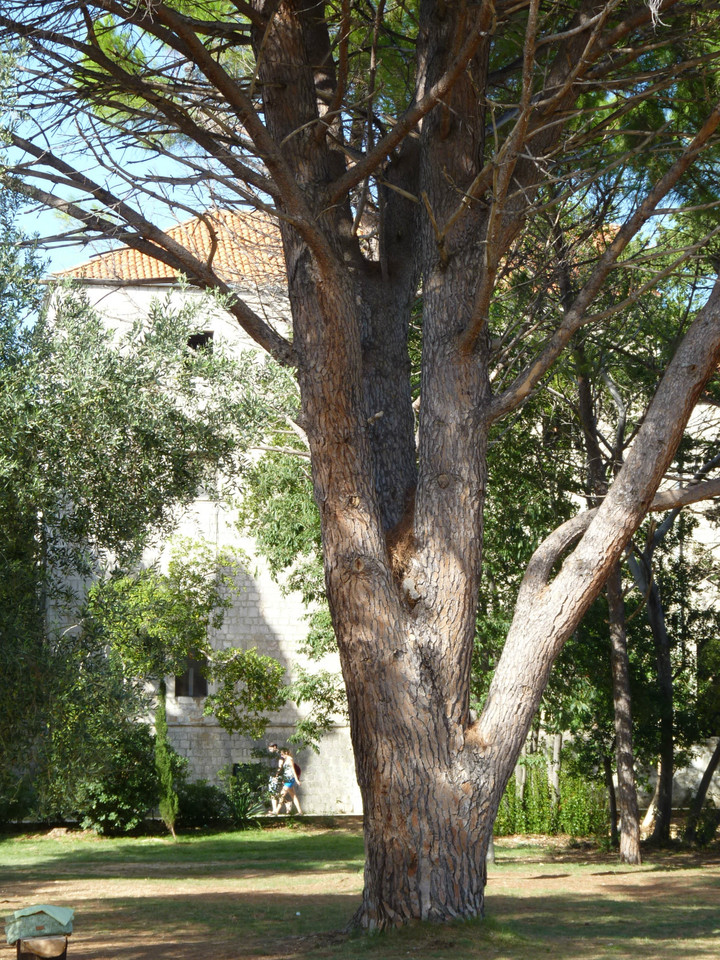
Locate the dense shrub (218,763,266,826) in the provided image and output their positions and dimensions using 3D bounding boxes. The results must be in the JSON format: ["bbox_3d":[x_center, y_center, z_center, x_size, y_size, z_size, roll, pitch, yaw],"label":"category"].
[{"bbox_3d":[-2.680,7.207,55.036,1.095,1.516,1.050,0,-7,0],"label":"dense shrub"}]

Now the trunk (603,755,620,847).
[{"bbox_3d":[4.599,5.859,44.119,0.280,1.668,0.240,0,-7,0],"label":"trunk"}]

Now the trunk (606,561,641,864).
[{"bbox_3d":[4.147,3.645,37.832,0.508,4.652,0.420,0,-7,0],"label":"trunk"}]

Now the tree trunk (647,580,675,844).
[{"bbox_3d":[5.704,4.397,45.799,0.505,4.989,0.420,0,-7,0],"label":"tree trunk"}]

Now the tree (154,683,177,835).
[{"bbox_3d":[-3.888,5.609,48.477,0.444,3.233,0.420,0,-7,0],"label":"tree"}]

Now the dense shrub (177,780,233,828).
[{"bbox_3d":[-3.546,7.387,55.015,1.277,1.153,1.150,0,-7,0],"label":"dense shrub"}]

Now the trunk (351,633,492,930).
[{"bbox_3d":[0.578,2.907,23.421,1.375,2.813,1.250,0,-7,0],"label":"trunk"}]

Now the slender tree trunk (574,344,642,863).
[{"bbox_3d":[3.938,1.906,38.236,1.024,8.216,0.750,0,-7,0],"label":"slender tree trunk"}]

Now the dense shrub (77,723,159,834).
[{"bbox_3d":[-5.337,6.566,53.097,1.841,2.446,1.700,0,-7,0],"label":"dense shrub"}]

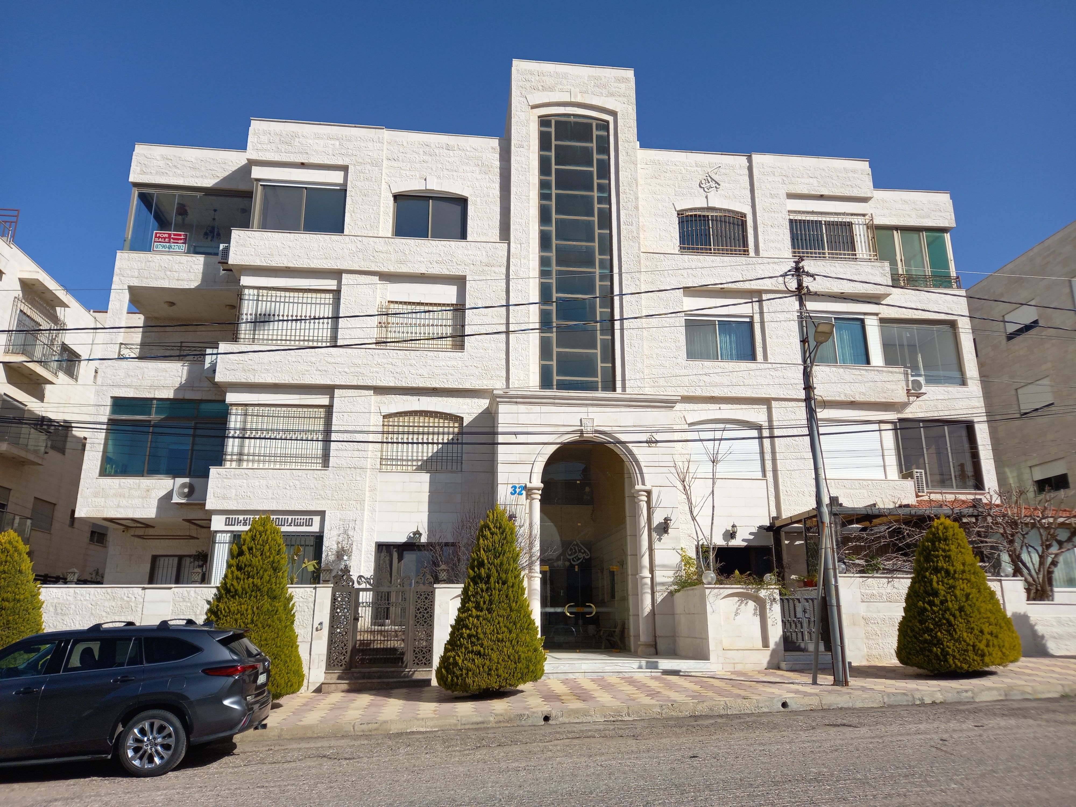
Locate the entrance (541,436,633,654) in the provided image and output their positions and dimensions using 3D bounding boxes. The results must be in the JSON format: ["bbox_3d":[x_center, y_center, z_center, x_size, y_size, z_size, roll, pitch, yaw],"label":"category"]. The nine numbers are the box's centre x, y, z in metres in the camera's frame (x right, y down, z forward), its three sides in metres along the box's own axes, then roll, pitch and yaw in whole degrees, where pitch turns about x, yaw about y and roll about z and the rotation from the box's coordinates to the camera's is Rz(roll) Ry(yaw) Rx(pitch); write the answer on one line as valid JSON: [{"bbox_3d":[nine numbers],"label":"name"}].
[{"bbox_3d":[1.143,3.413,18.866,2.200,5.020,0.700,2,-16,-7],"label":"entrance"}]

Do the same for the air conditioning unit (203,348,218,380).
[{"bbox_3d":[-8.514,-0.926,20.550,0.330,0.730,0.820,2,-16,-7],"label":"air conditioning unit"}]

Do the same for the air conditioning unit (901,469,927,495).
[{"bbox_3d":[10.600,2.295,21.936,0.290,0.680,0.800,2,-16,-7],"label":"air conditioning unit"}]

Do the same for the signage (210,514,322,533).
[{"bbox_3d":[-6.712,2.961,19.306,2.680,0.450,0.100,2,-16,-7],"label":"signage"}]

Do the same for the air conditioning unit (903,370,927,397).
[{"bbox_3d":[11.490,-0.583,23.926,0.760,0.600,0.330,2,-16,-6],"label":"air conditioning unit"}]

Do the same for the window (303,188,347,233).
[{"bbox_3d":[-6.210,-5.554,22.598,1.160,1.540,0.080,2,-16,-6],"label":"window"}]

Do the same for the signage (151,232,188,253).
[{"bbox_3d":[-10.981,-4.806,23.213,0.980,0.670,0.030,2,-16,-6],"label":"signage"}]

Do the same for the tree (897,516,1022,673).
[{"bbox_3d":[7.815,3.600,14.737,2.070,2.890,2.070,2,-16,-6],"label":"tree"}]

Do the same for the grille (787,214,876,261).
[{"bbox_3d":[9.021,-5.061,23.891,2.710,1.650,0.260,2,-16,-6],"label":"grille"}]

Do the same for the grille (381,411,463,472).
[{"bbox_3d":[-3.097,1.016,20.736,2.130,1.580,0.120,2,-16,-6],"label":"grille"}]

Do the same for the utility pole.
[{"bbox_3d":[5.271,0.934,14.440,0.850,8.200,0.950,2,-16,-7],"label":"utility pole"}]

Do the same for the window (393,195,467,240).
[{"bbox_3d":[-3.058,-5.214,22.045,2.080,1.550,0.150,2,-16,-7],"label":"window"}]

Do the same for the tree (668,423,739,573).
[{"bbox_3d":[3.680,2.225,17.327,1.550,3.600,1.300,2,-16,-7],"label":"tree"}]

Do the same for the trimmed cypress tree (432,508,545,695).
[{"bbox_3d":[-0.846,3.553,14.269,1.960,3.300,1.960,2,-16,-6],"label":"trimmed cypress tree"}]

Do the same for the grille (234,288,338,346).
[{"bbox_3d":[-6.815,-2.269,21.265,2.750,1.650,0.260,2,-16,-6],"label":"grille"}]

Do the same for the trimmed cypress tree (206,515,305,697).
[{"bbox_3d":[-4.932,3.601,13.851,1.660,3.300,1.660,2,-16,-7],"label":"trimmed cypress tree"}]

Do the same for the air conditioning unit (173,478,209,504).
[{"bbox_3d":[-9.233,2.353,20.818,0.950,0.660,0.360,2,-16,-6],"label":"air conditioning unit"}]

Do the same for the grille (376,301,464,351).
[{"bbox_3d":[-3.123,-2.052,20.770,2.330,1.270,0.150,2,-16,-7],"label":"grille"}]

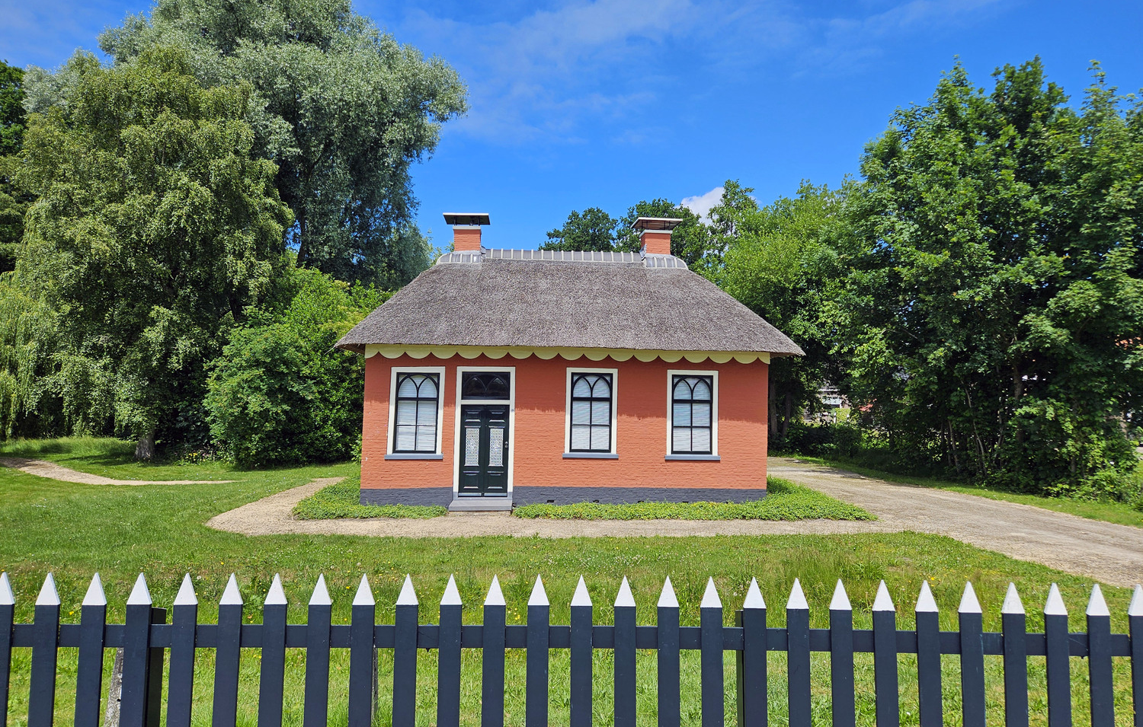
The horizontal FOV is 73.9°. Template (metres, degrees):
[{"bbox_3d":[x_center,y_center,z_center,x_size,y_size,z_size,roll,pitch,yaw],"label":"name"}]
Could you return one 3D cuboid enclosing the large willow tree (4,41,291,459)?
[{"bbox_3d":[-17.721,-4.779,31.976,11.300,17.680,10.300,1,-5,0],"label":"large willow tree"}]

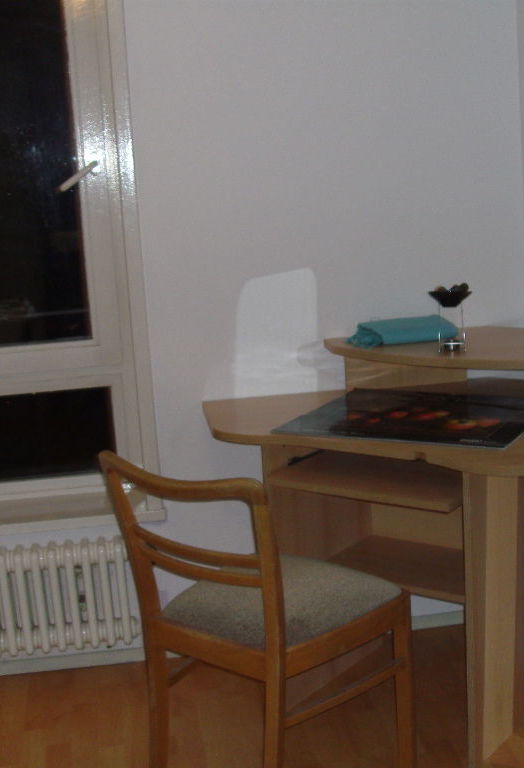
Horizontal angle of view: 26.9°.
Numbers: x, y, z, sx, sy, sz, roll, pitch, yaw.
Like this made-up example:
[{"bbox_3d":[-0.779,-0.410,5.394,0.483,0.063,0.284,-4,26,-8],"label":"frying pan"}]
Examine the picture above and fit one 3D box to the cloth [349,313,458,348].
[{"bbox_3d":[0.383,-0.139,2.985,0.285,0.050,0.145,-5,11,-6],"label":"cloth"}]

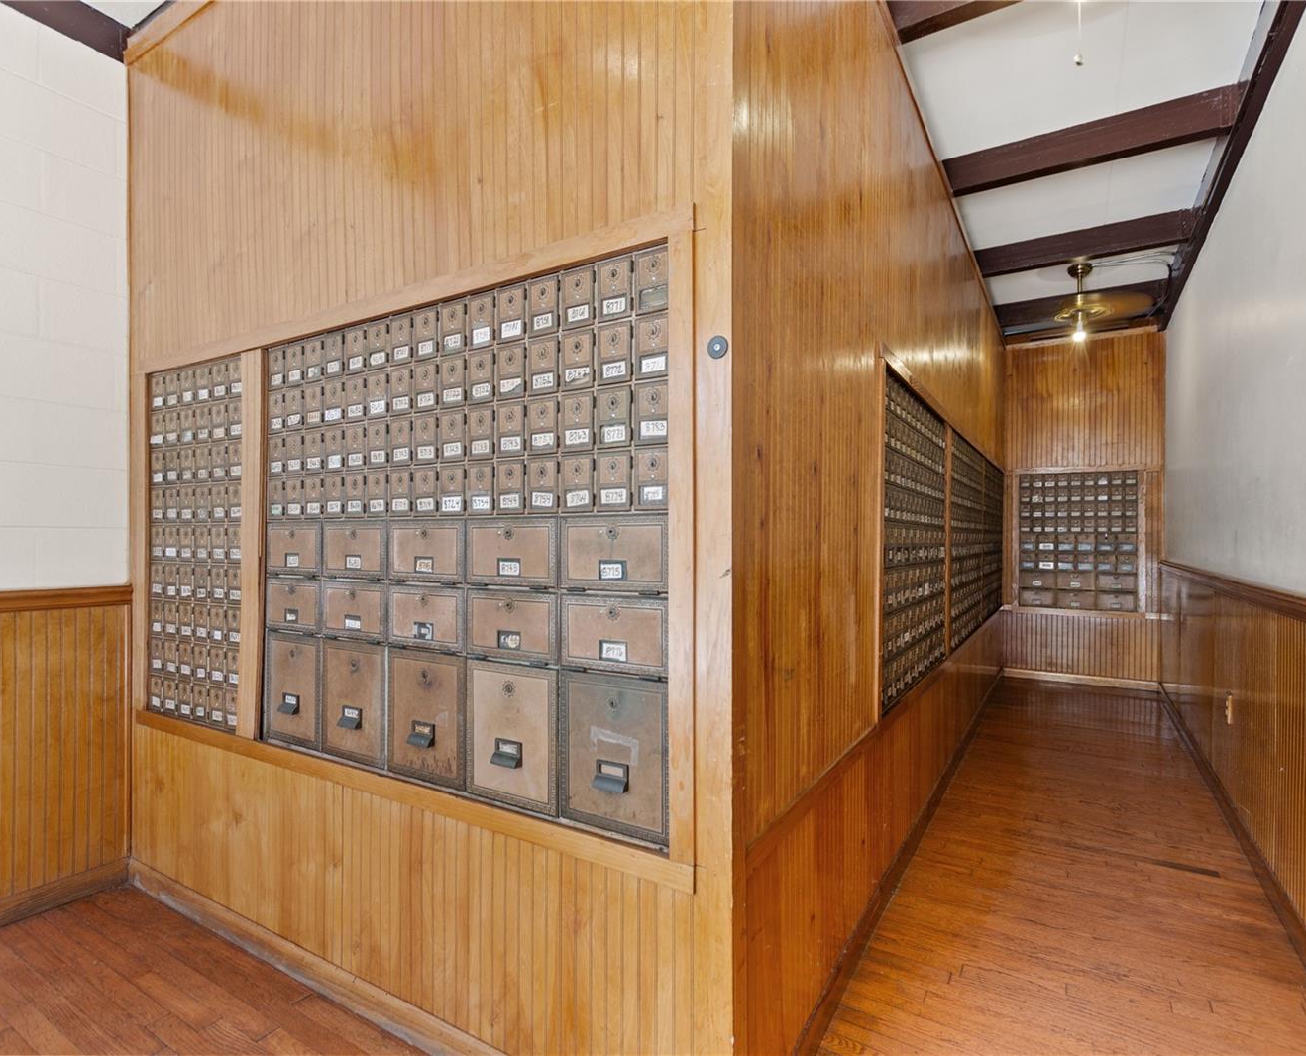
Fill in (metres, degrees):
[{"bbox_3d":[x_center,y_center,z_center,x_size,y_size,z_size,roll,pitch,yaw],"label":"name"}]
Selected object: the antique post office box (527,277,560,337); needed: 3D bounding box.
[{"bbox_3d":[-0.215,-0.465,1.414,0.087,0.121,0.073,-1,-1,31],"label":"antique post office box"}]

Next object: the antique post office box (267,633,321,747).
[{"bbox_3d":[-0.967,0.444,1.855,0.260,0.295,0.080,0,0,31],"label":"antique post office box"}]

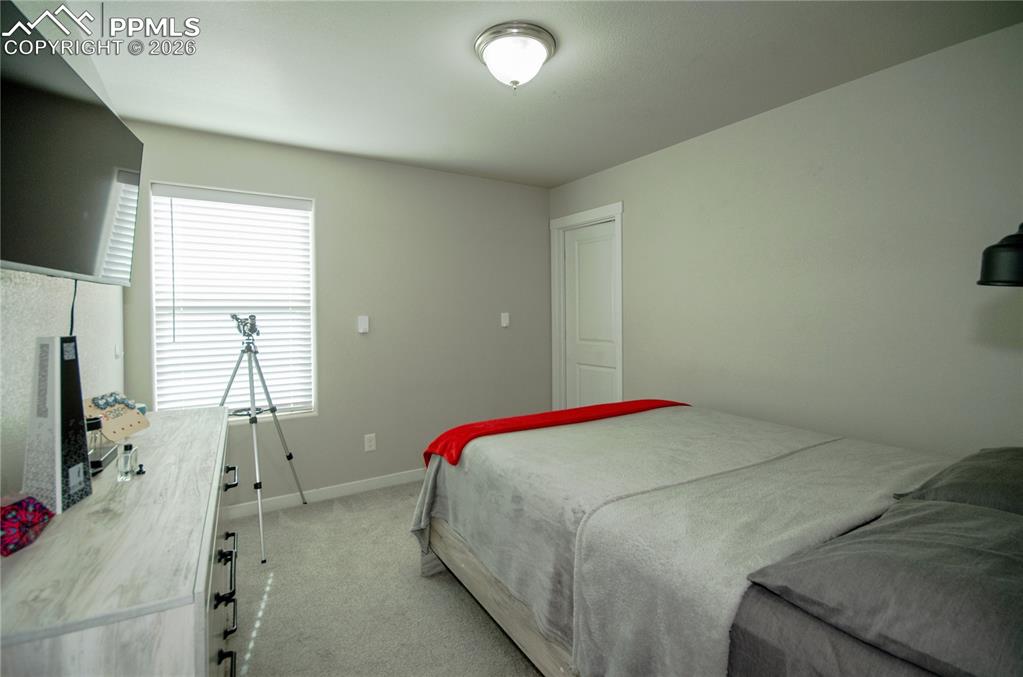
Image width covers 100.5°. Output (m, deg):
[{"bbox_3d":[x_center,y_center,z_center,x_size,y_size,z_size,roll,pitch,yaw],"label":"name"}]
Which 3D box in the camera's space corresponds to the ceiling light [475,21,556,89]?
[{"bbox_3d":[0.017,-1.140,1.774,0.340,0.170,0.340,0,4,0],"label":"ceiling light"}]

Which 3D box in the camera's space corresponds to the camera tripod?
[{"bbox_3d":[-1.517,0.529,2.463,0.710,1.320,0.630,-3,5,-39],"label":"camera tripod"}]

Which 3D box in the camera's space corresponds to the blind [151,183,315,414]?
[{"bbox_3d":[-1.752,-0.209,2.753,0.870,1.460,0.060,-2,4,-33],"label":"blind"}]

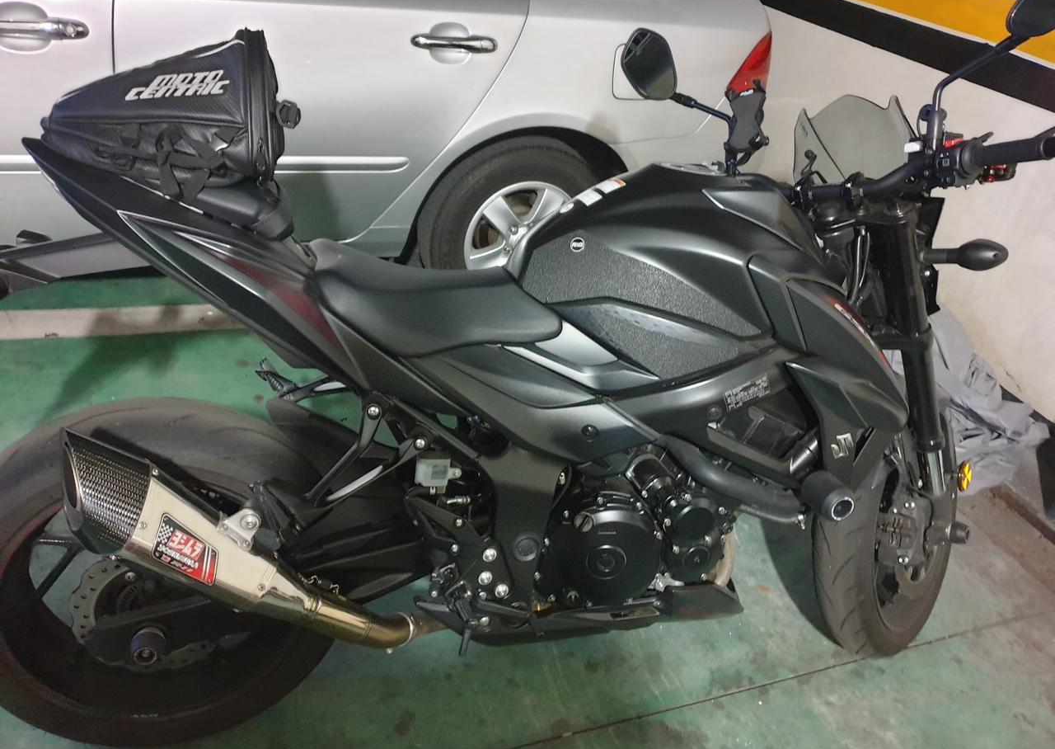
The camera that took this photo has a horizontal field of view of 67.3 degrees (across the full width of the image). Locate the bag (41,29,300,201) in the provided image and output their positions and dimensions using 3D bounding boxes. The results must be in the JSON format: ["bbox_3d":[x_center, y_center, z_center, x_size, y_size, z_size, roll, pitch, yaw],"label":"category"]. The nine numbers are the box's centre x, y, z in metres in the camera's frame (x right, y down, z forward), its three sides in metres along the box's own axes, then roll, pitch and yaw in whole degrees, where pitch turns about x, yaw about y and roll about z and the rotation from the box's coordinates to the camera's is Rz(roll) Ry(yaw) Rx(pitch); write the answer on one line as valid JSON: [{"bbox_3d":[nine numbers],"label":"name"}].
[{"bbox_3d":[-0.484,-0.364,1.067,0.310,0.205,0.250,-1,22,-15],"label":"bag"}]

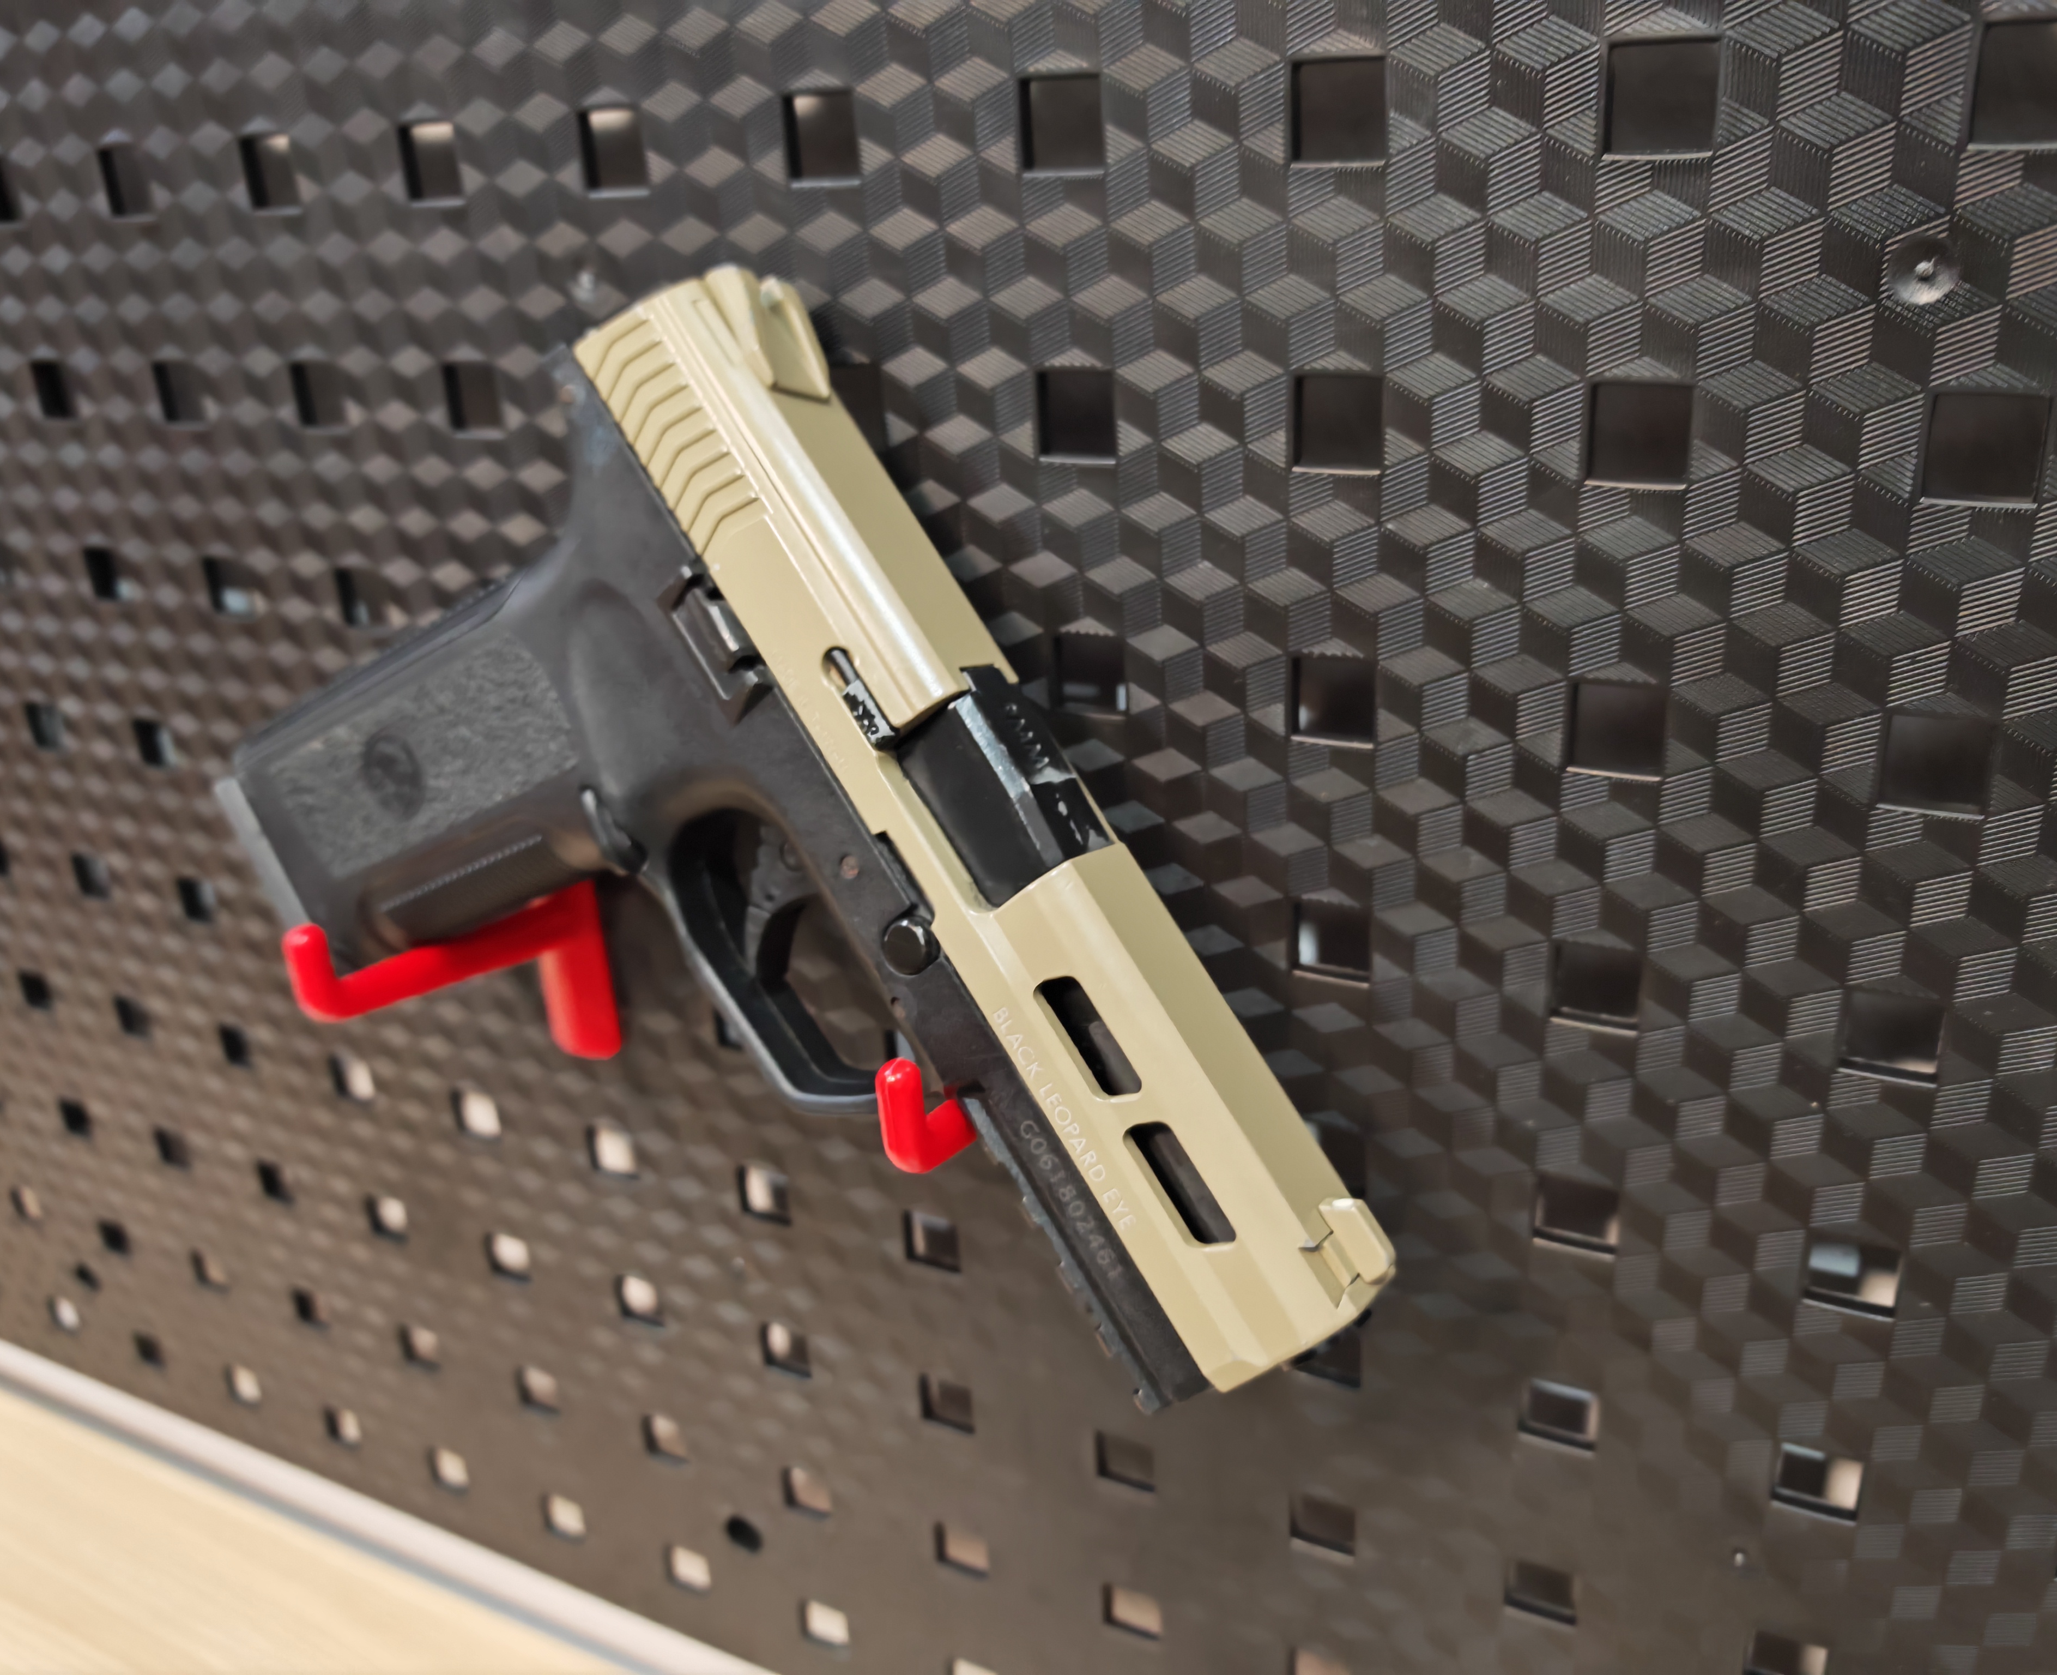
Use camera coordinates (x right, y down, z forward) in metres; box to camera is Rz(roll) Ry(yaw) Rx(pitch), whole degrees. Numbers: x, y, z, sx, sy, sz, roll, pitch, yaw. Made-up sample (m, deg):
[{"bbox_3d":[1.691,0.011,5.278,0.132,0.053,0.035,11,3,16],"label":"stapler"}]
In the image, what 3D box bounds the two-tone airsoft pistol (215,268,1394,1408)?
[{"bbox_3d":[-0.046,0.020,0.252,0.137,0.185,0.033,-32,-2,22],"label":"two-tone airsoft pistol"}]

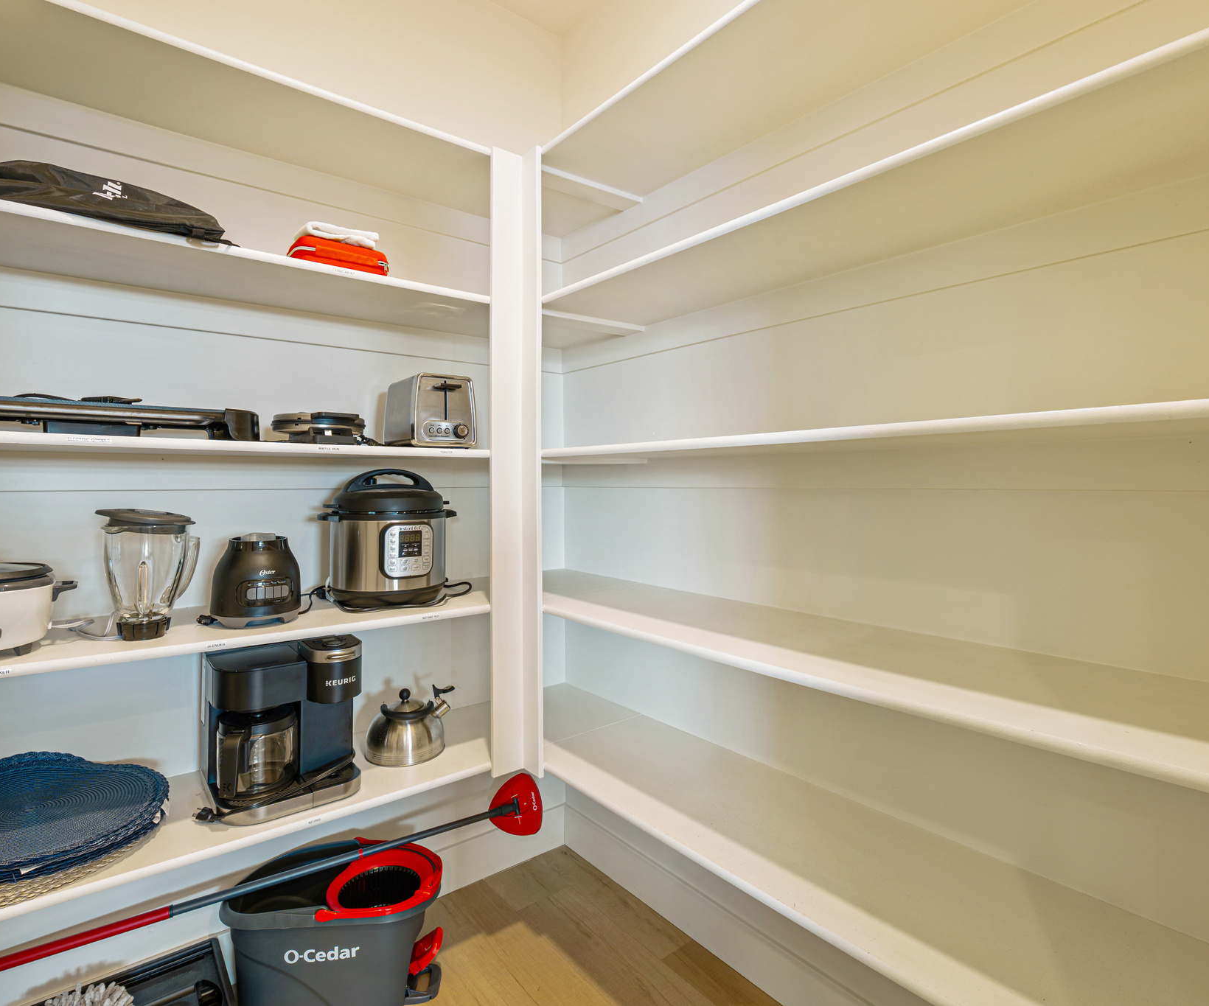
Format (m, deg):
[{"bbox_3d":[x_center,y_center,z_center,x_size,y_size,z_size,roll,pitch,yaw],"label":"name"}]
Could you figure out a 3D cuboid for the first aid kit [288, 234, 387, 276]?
[{"bbox_3d":[-0.595,-0.529,1.399,0.186,0.057,0.147,-1,2,-37],"label":"first aid kit"}]

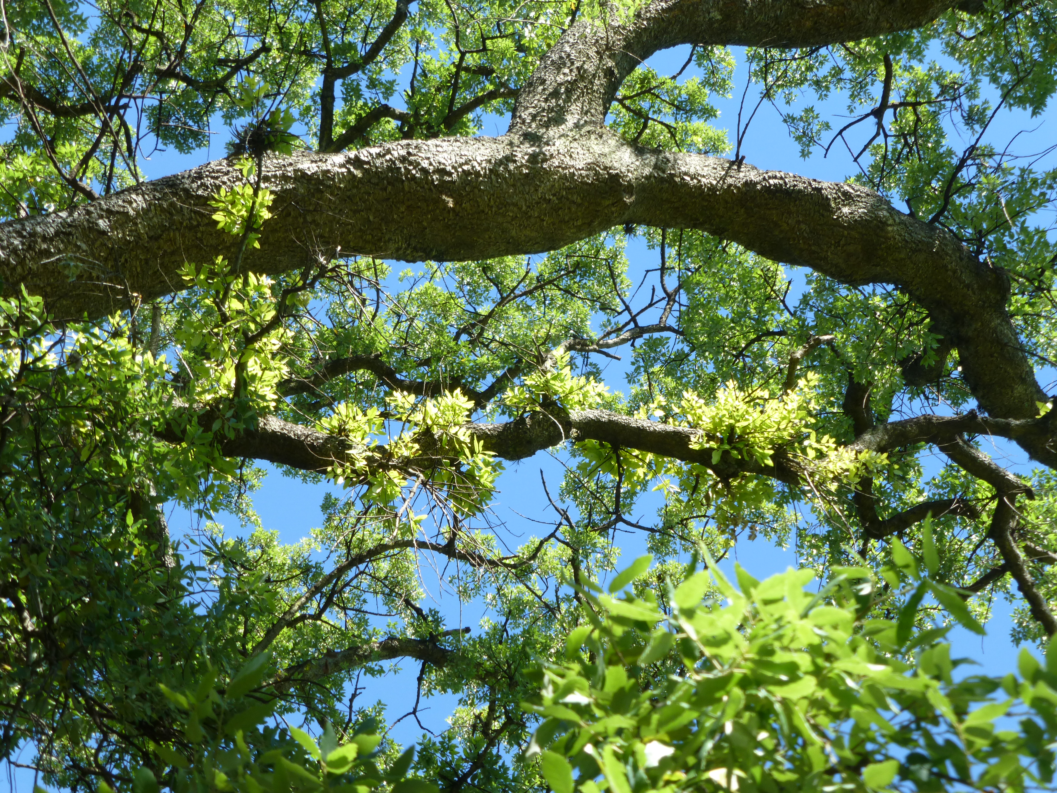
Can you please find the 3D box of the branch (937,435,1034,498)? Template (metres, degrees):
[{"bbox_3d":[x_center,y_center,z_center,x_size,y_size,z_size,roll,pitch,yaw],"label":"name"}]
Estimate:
[{"bbox_3d":[1.629,0.250,8.600,0.363,0.100,0.120,31,4,10],"label":"branch"}]

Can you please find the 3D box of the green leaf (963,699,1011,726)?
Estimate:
[{"bbox_3d":[0.493,0.340,2.600,0.054,0.019,0.020,-25,-11,7],"label":"green leaf"}]

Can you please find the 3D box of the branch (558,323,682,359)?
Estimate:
[{"bbox_3d":[0.401,-0.243,10.500,0.546,0.130,0.130,-9,-37,0],"label":"branch"}]

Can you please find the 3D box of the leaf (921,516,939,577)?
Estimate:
[{"bbox_3d":[0.500,0.186,3.000,0.021,0.078,0.014,-4,-14,1],"label":"leaf"}]

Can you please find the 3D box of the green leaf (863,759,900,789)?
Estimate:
[{"bbox_3d":[0.381,0.405,2.600,0.044,0.028,0.020,-30,-12,3],"label":"green leaf"}]

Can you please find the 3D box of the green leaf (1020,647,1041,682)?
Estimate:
[{"bbox_3d":[0.624,0.333,3.000,0.024,0.046,0.014,-18,-15,5],"label":"green leaf"}]

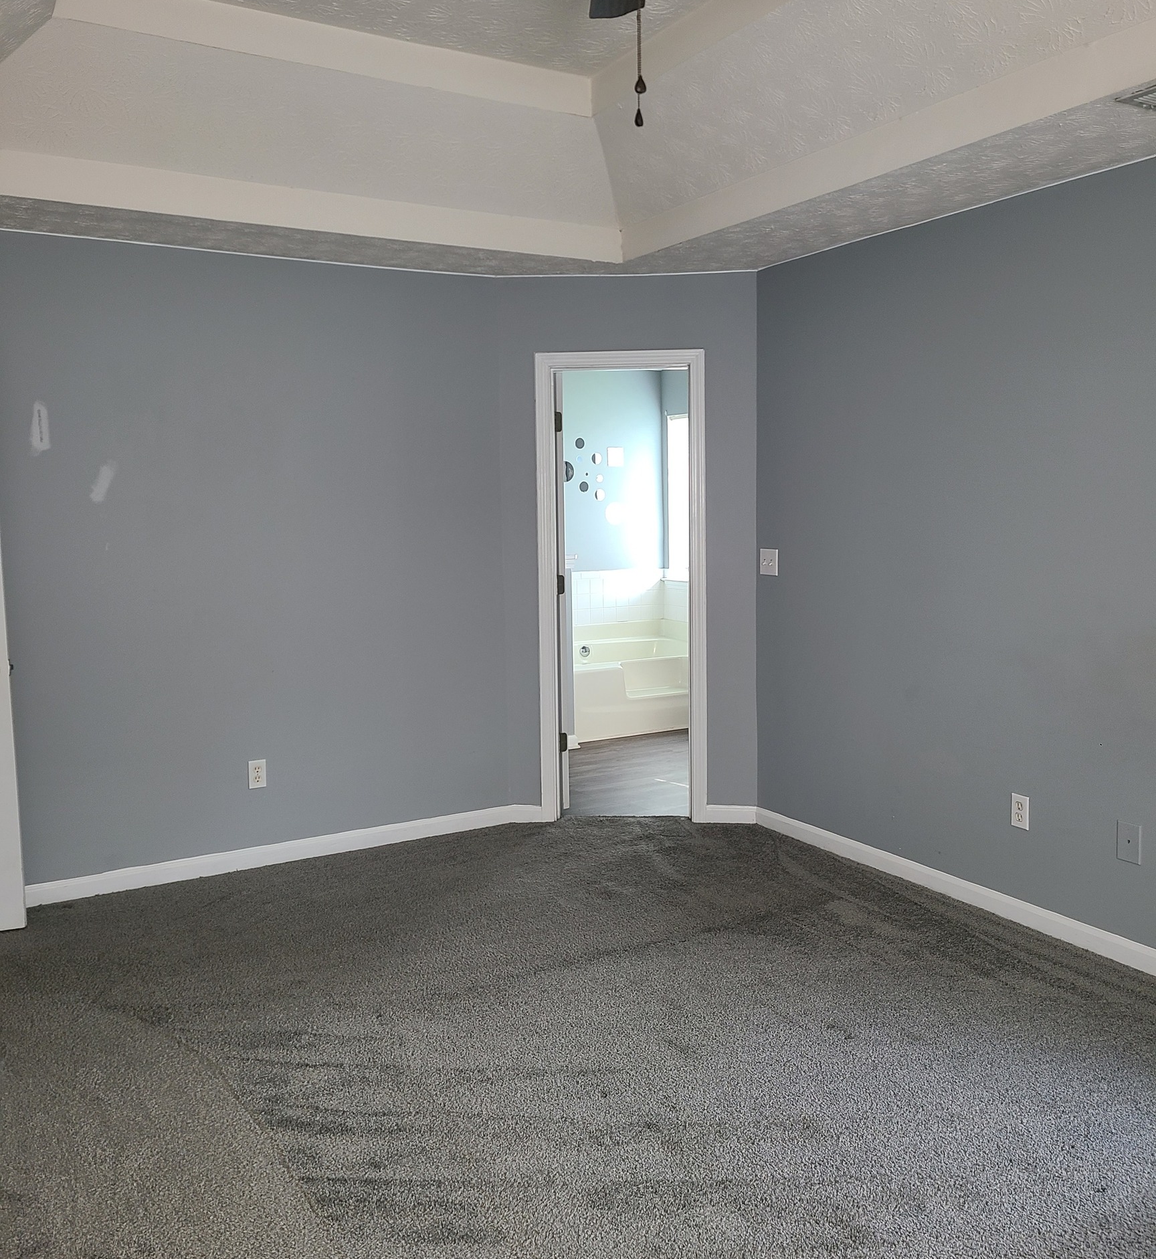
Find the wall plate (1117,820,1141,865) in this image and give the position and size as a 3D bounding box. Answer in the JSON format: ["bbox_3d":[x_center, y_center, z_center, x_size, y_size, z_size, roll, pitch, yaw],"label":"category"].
[{"bbox_3d":[1.714,0.664,3.600,0.008,0.122,0.081,-5,8,-29],"label":"wall plate"}]

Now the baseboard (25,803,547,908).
[{"bbox_3d":[-1.160,0.919,4.832,2.112,0.085,0.025,-5,8,-29],"label":"baseboard"}]

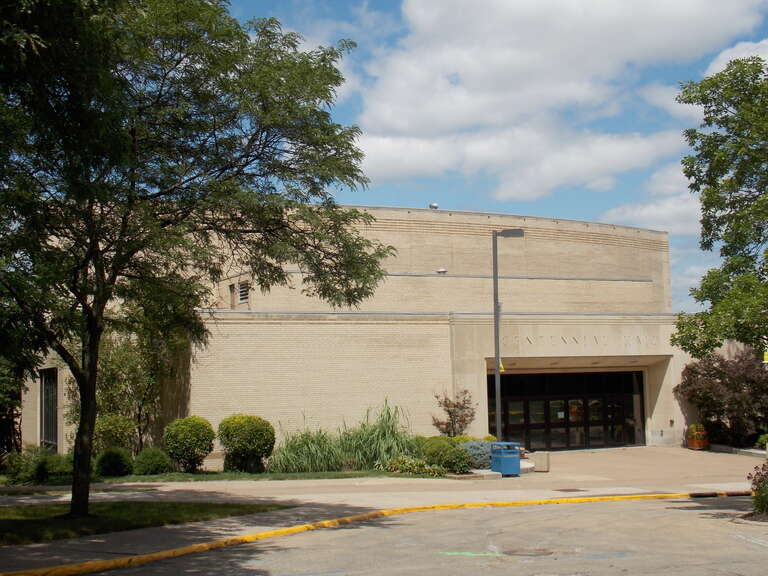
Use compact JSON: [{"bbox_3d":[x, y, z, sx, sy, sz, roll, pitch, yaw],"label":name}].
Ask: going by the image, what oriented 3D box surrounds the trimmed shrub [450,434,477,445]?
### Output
[{"bbox_3d":[2.672,5.360,34.300,0.950,0.800,0.950,-1,-5,0],"label":"trimmed shrub"}]

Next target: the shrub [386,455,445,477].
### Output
[{"bbox_3d":[0.963,5.426,31.200,1.800,0.600,1.100,-1,-5,0],"label":"shrub"}]

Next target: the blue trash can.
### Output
[{"bbox_3d":[3.750,5.293,31.500,0.660,1.030,0.660,1,-6,-24],"label":"blue trash can"}]

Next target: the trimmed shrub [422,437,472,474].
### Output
[{"bbox_3d":[1.935,5.155,31.600,1.550,1.000,1.350,-1,-5,0],"label":"trimmed shrub"}]

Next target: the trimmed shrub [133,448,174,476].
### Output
[{"bbox_3d":[-7.100,5.290,31.300,1.180,0.820,1.150,-1,-5,0],"label":"trimmed shrub"}]

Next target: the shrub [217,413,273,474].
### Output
[{"bbox_3d":[-4.298,4.876,31.900,1.750,1.760,1.700,-1,-5,0],"label":"shrub"}]

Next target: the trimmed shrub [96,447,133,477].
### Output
[{"bbox_3d":[-8.197,5.287,31.100,1.100,0.840,1.100,-1,-5,0],"label":"trimmed shrub"}]

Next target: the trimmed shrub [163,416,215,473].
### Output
[{"bbox_3d":[-6.076,4.876,31.800,1.580,1.720,1.550,-1,-5,0],"label":"trimmed shrub"}]

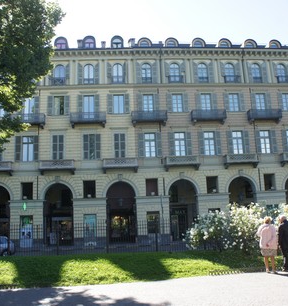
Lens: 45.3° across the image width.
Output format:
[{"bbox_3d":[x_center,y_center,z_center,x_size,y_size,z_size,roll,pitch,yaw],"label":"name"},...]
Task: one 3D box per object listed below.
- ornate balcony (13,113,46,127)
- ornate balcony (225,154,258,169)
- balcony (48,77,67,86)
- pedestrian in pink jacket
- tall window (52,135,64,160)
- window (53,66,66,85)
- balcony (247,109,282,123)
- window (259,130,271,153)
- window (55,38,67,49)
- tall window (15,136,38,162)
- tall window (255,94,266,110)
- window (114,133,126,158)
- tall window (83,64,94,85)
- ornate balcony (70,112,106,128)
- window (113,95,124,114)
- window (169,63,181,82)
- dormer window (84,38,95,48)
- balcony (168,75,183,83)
[{"bbox_3d":[-11.629,-3.320,34.890,3.350,1.180,1.000,-2,-11,-5],"label":"ornate balcony"},{"bbox_3d":[10.708,0.933,37.855,3.600,1.400,0.900,-2,-13,-5],"label":"ornate balcony"},{"bbox_3d":[-9.053,-7.490,36.117,1.720,0.850,0.550,-2,-11,-5],"label":"balcony"},{"bbox_3d":[3.602,2.659,9.973,0.550,1.580,0.380,-5,-11,11],"label":"pedestrian in pink jacket"},{"bbox_3d":[-8.435,-0.523,34.085,1.137,2.539,0.250,-2,-11,-5],"label":"tall window"},{"bbox_3d":[-9.493,-8.819,38.725,1.500,2.500,0.250,-2,-13,-5],"label":"window"},{"bbox_3d":[12.892,-3.916,36.825,3.320,1.230,1.000,-2,-11,-5],"label":"balcony"},{"bbox_3d":[12.864,-1.196,36.910,1.050,2.410,0.250,-2,-11,-5],"label":"window"},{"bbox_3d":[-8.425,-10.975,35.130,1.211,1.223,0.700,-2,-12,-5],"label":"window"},{"bbox_3d":[-10.808,-0.297,31.879,2.157,2.454,0.250,-2,-12,-5],"label":"tall window"},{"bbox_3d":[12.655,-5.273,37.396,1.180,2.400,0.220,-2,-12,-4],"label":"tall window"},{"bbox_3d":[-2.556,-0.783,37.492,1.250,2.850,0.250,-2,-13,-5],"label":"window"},{"bbox_3d":[-5.717,-8.186,35.850,1.132,2.278,0.250,-2,-11,-5],"label":"tall window"},{"bbox_3d":[-5.663,-3.347,35.338,3.560,1.350,1.000,-2,-11,-5],"label":"ornate balcony"},{"bbox_3d":[-2.533,-5.008,35.486,1.100,2.060,0.250,-2,-12,-4],"label":"window"},{"bbox_3d":[3.348,-8.728,37.659,1.150,2.310,0.250,-2,-11,-5],"label":"window"},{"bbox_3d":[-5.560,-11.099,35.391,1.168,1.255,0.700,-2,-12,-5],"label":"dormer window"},{"bbox_3d":[3.364,-7.659,36.171,1.505,0.834,0.500,-2,-11,-5],"label":"balcony"}]

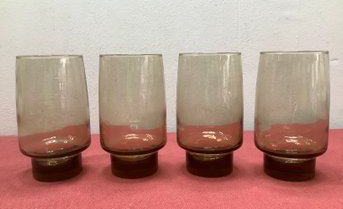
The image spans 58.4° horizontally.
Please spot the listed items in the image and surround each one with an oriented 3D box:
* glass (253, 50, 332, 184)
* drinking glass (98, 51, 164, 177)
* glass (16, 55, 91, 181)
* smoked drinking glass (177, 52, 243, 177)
[{"bbox_3d":[0.121,0.010,0.309,0.070,0.122,0.070,-1,8,0],"label":"glass"},{"bbox_3d":[-0.040,0.010,0.322,0.070,0.122,0.070,-1,8,0],"label":"drinking glass"},{"bbox_3d":[-0.120,0.012,0.318,0.070,0.122,0.070,-1,8,0],"label":"glass"},{"bbox_3d":[0.041,0.009,0.322,0.070,0.122,0.070,-1,8,0],"label":"smoked drinking glass"}]

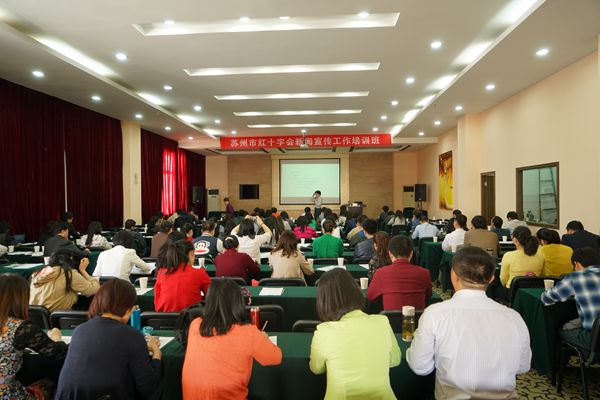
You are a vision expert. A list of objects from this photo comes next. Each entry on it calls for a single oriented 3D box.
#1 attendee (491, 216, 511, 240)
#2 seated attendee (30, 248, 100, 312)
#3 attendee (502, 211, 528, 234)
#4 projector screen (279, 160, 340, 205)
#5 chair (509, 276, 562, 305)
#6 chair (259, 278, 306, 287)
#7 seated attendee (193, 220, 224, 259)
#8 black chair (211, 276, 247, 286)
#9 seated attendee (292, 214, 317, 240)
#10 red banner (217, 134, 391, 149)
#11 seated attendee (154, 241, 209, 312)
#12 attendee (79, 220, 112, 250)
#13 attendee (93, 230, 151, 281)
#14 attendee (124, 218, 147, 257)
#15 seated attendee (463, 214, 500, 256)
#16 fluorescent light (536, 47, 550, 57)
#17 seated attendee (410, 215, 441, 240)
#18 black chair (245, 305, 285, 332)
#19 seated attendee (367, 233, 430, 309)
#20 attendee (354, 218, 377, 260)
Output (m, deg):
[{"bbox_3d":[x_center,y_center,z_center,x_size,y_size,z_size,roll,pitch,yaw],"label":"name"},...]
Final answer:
[{"bbox_3d":[4.060,0.927,8.100,0.470,1.240,0.720,0,0,3],"label":"attendee"},{"bbox_3d":[-1.969,0.980,3.330,0.550,1.170,0.780,0,1,14],"label":"seated attendee"},{"bbox_3d":[4.141,0.840,7.650,0.520,1.250,0.780,-1,1,-8],"label":"attendee"},{"bbox_3d":[0.429,-0.755,16.500,2.500,1.900,0.060,-1,0,4],"label":"projector screen"},{"bbox_3d":[2.340,1.160,4.170,0.470,0.840,0.550,0,0,4],"label":"chair"},{"bbox_3d":[-0.186,1.136,4.020,0.450,0.810,0.520,-1,1,4],"label":"chair"},{"bbox_3d":[-1.281,0.952,5.600,0.480,1.300,0.750,0,0,4],"label":"seated attendee"},{"bbox_3d":[-0.749,1.185,4.220,0.460,0.840,0.550,0,0,4],"label":"black chair"},{"bbox_3d":[0.084,0.907,7.500,0.480,1.200,0.760,-1,1,4],"label":"seated attendee"},{"bbox_3d":[0.193,-2.041,14.000,6.000,0.430,0.020,-1,0,4],"label":"red banner"},{"bbox_3d":[-0.903,0.966,3.250,0.480,1.310,0.800,-1,0,4],"label":"seated attendee"},{"bbox_3d":[-3.502,0.989,6.900,0.520,1.250,0.750,0,0,9],"label":"attendee"},{"bbox_3d":[-1.997,0.979,4.500,0.600,1.270,0.780,0,0,9],"label":"attendee"},{"bbox_3d":[-2.385,0.927,5.800,0.480,1.240,0.760,0,1,9],"label":"attendee"},{"bbox_3d":[2.453,0.904,5.550,0.520,1.340,0.780,-1,0,4],"label":"seated attendee"},{"bbox_3d":[3.463,-2.116,5.700,0.160,0.050,0.160,-1,0,4],"label":"fluorescent light"},{"bbox_3d":[2.562,0.934,8.100,0.530,1.250,0.750,0,0,4],"label":"seated attendee"},{"bbox_3d":[-0.331,1.190,3.159,0.470,0.850,0.560,-1,0,4],"label":"black chair"},{"bbox_3d":[0.805,0.933,3.220,0.530,1.330,0.750,0,0,4],"label":"seated attendee"},{"bbox_3d":[0.972,0.931,5.720,0.500,1.320,0.780,-1,0,4],"label":"attendee"}]

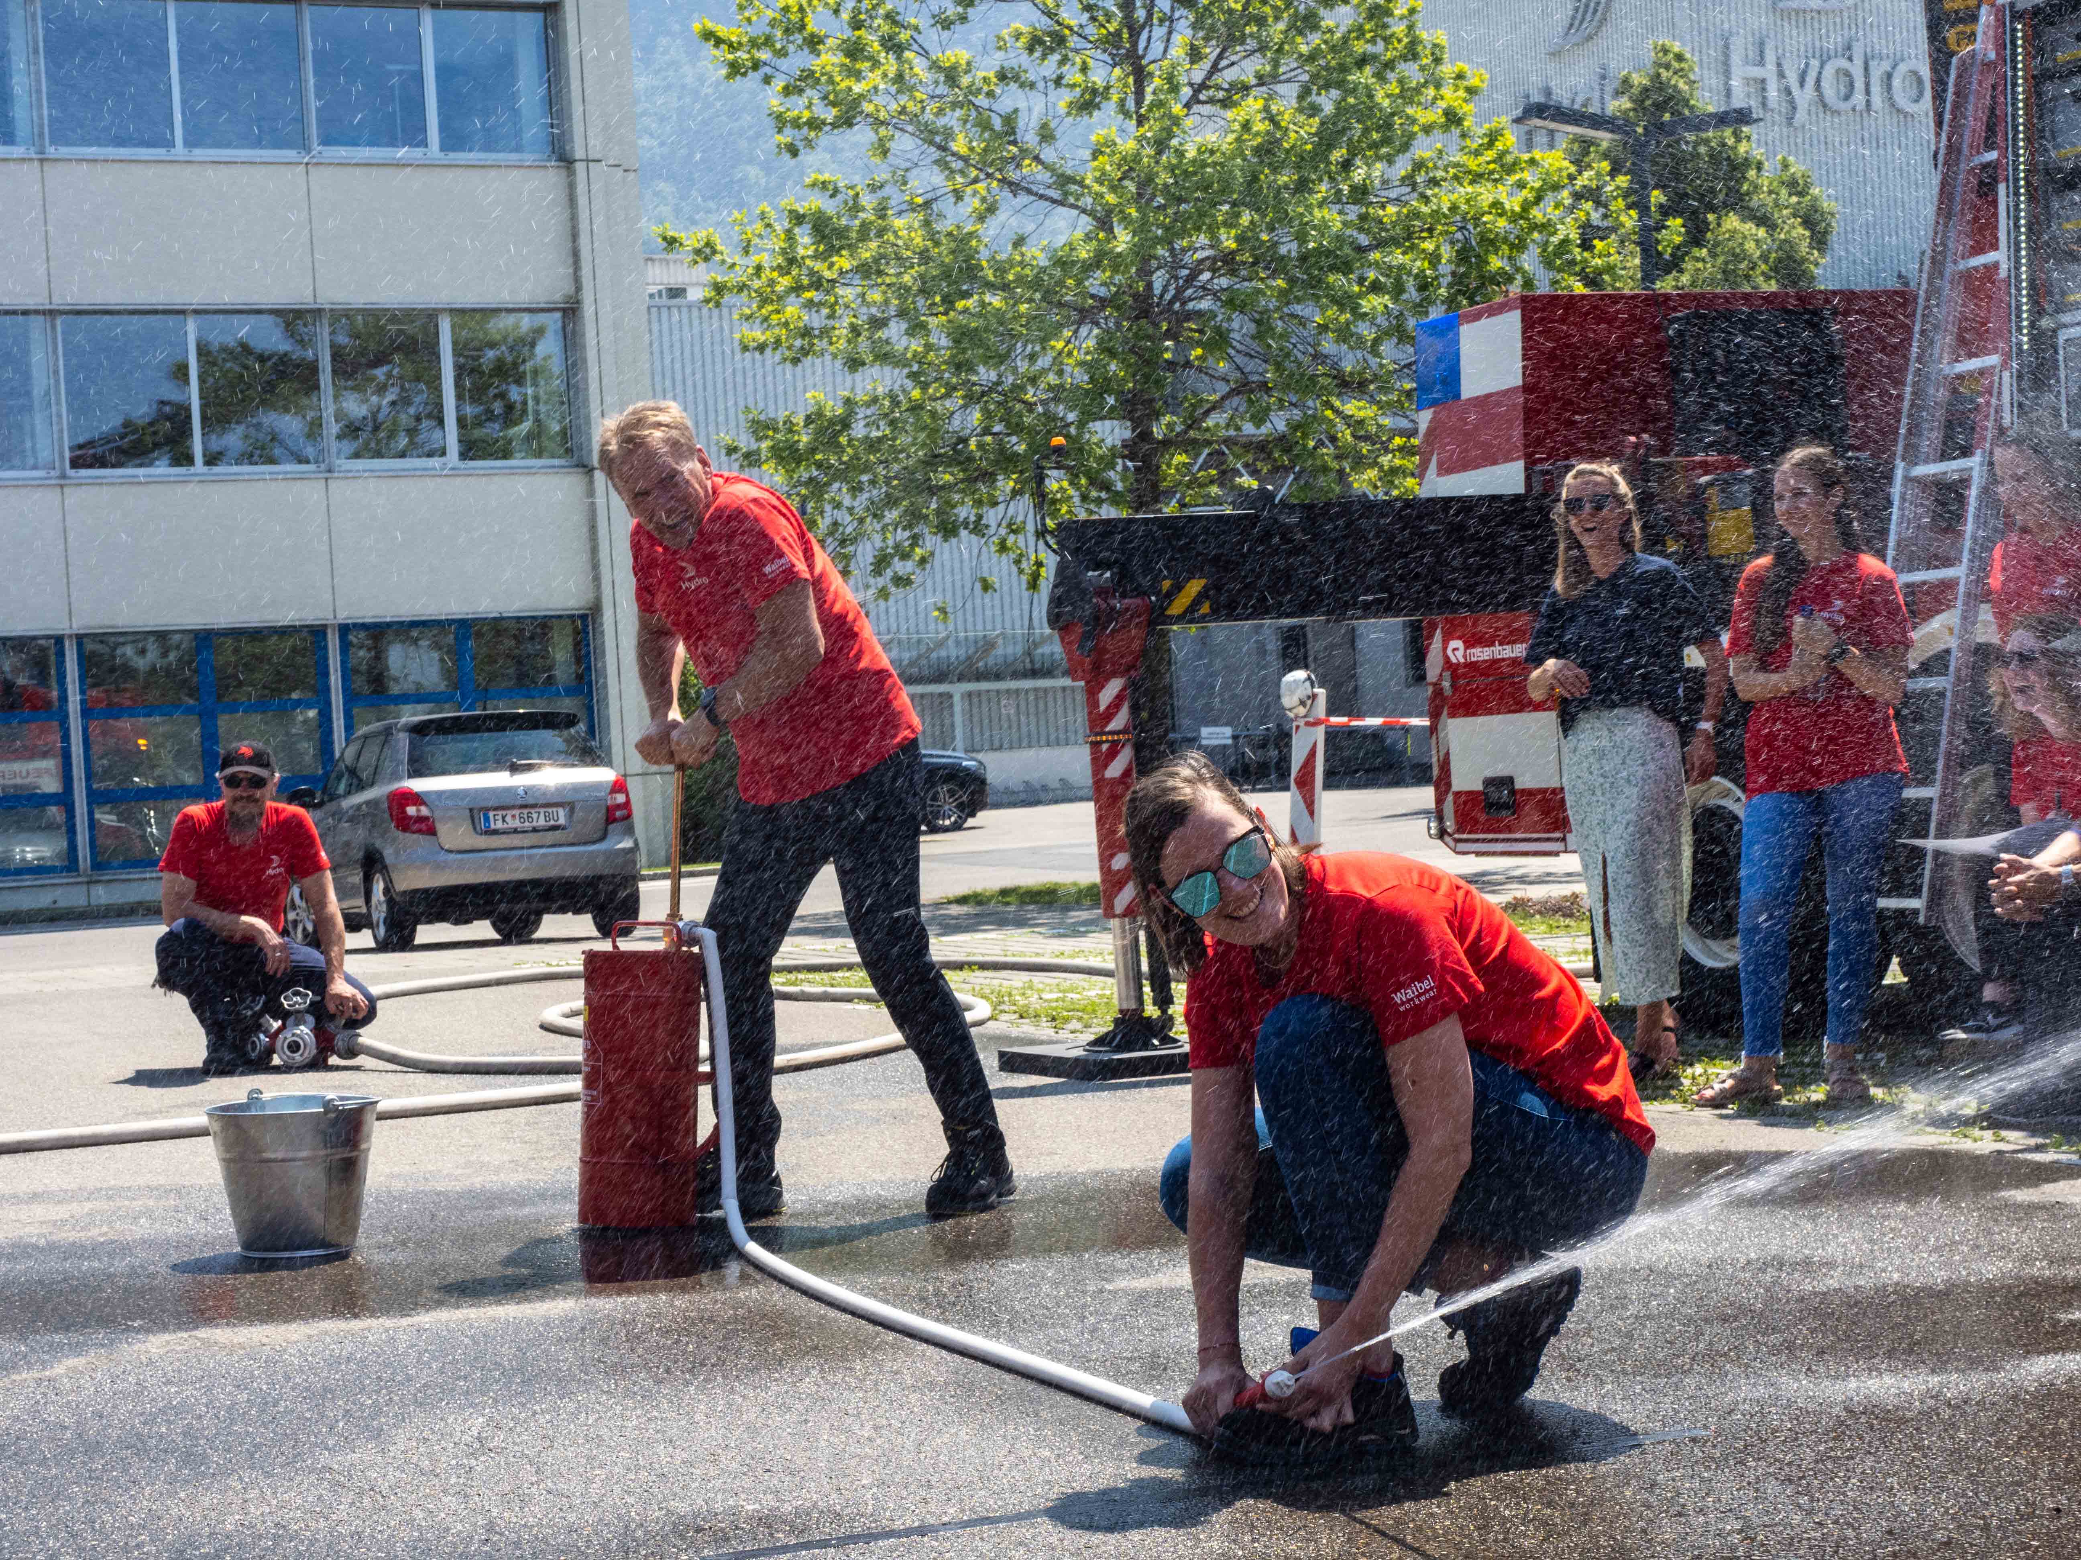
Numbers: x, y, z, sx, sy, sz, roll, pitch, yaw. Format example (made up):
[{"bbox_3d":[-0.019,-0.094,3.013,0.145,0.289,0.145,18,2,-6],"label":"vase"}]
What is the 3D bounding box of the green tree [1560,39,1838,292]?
[{"bbox_3d":[8.100,-4.360,42.000,4.300,9.200,4.300,-3,0,0],"label":"green tree"}]

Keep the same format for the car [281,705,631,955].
[{"bbox_3d":[-3.962,0.385,23.420,1.650,1.490,4.000,-3,-2,-23],"label":"car"}]

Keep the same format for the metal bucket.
[{"bbox_3d":[-1.430,0.752,6.660,0.330,0.285,0.330,-3,0,0],"label":"metal bucket"}]

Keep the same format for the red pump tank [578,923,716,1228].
[{"bbox_3d":[-0.767,0.575,6.800,0.270,0.590,0.230,1,0,0],"label":"red pump tank"}]

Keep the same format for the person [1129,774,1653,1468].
[{"bbox_3d":[0.425,0.382,4.250,0.680,0.840,0.500,-4,1,-38],"label":"person"}]

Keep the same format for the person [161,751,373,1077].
[{"bbox_3d":[-2.470,0.411,11.100,0.680,1.040,0.700,-3,0,-12],"label":"person"}]

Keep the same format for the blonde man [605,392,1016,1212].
[{"bbox_3d":[-0.465,0.060,6.600,0.720,1.540,0.550,-4,1,-37],"label":"blonde man"}]

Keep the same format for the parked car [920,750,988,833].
[{"bbox_3d":[-2.850,0.030,43.200,4.500,1.520,1.830,-4,0,-28],"label":"parked car"}]

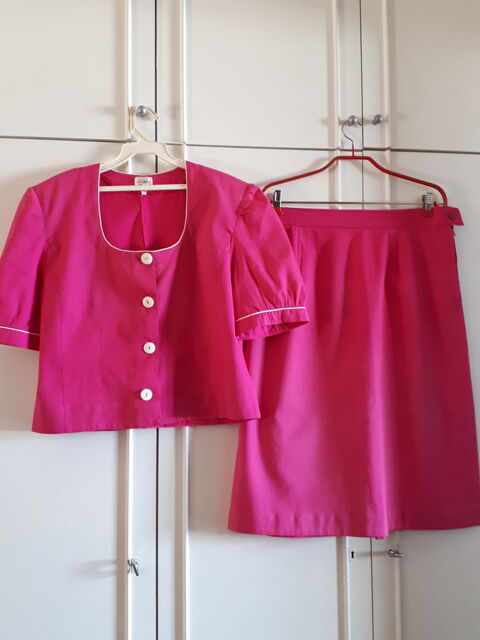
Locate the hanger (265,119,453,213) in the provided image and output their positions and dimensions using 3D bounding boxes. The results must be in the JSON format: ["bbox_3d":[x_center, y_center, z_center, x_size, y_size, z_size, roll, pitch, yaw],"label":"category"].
[{"bbox_3d":[0.251,-0.337,1.095,0.428,0.213,0.026,0,-3,-6],"label":"hanger"}]

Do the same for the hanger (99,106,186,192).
[{"bbox_3d":[-0.200,-0.357,1.046,0.401,0.184,0.016,-3,-3,-6],"label":"hanger"}]

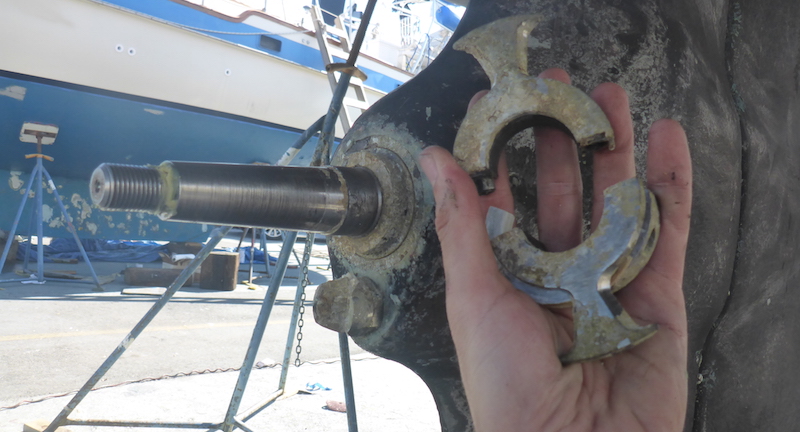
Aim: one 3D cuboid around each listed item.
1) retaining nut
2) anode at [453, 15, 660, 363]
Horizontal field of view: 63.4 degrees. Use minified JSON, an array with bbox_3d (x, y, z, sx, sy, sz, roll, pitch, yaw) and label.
[{"bbox_3d":[-0.030,0.050,0.367,0.025,0.034,0.034,2,2,-43],"label":"retaining nut"},{"bbox_3d":[0.063,-0.013,0.264,0.068,0.135,0.034,-17,-9,24],"label":"anode"}]

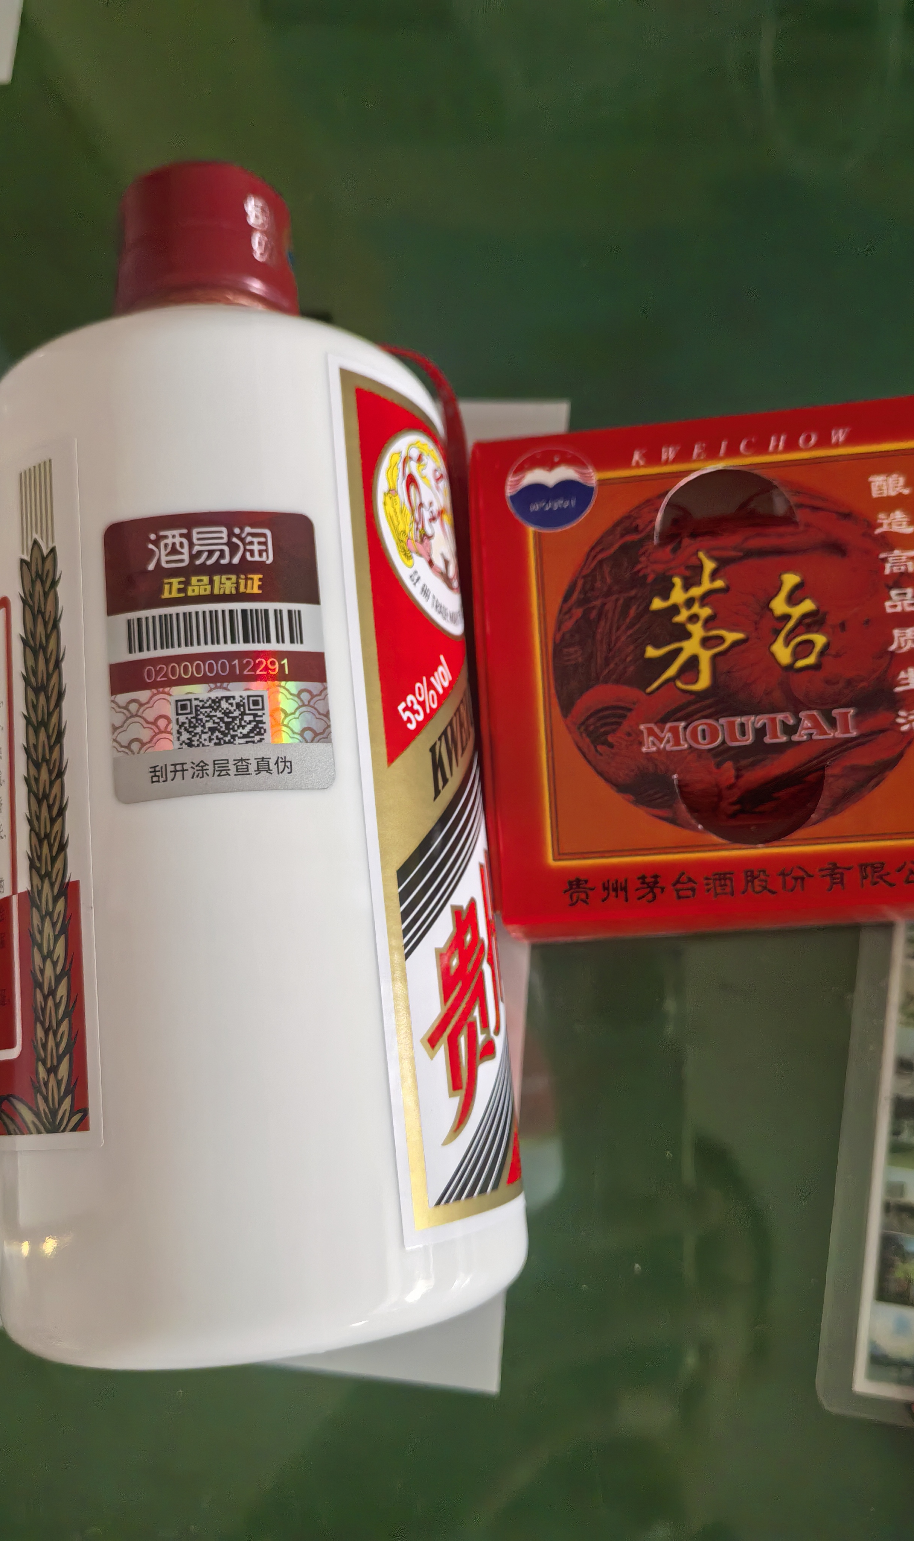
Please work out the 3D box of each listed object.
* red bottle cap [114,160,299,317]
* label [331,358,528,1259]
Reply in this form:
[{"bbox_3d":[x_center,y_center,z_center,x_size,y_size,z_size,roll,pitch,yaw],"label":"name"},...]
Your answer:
[{"bbox_3d":[-0.044,-0.087,0.216,0.032,0.032,0.027,-6,78,0],"label":"red bottle cap"},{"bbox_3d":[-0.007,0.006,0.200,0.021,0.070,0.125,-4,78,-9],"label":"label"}]

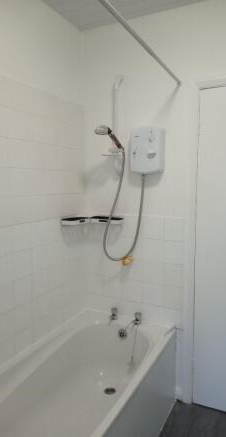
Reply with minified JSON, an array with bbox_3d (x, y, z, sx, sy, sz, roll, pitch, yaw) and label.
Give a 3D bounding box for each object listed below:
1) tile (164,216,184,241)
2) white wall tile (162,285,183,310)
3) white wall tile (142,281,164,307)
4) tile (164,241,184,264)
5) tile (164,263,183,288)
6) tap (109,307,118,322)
[{"bbox_3d":[0.393,0.072,2.266,0.124,0.146,0.010,3,7,27],"label":"tile"},{"bbox_3d":[0.394,0.513,2.313,0.124,0.148,0.010,3,7,27],"label":"white wall tile"},{"bbox_3d":[0.271,0.507,2.375,0.150,0.148,0.010,3,7,27],"label":"white wall tile"},{"bbox_3d":[0.391,0.216,2.283,0.124,0.148,0.010,3,7,27],"label":"tile"},{"bbox_3d":[0.392,0.365,2.298,0.124,0.148,0.010,3,7,27],"label":"tile"},{"bbox_3d":[0.000,0.661,2.425,0.048,0.092,0.075,3,7,27],"label":"tap"}]

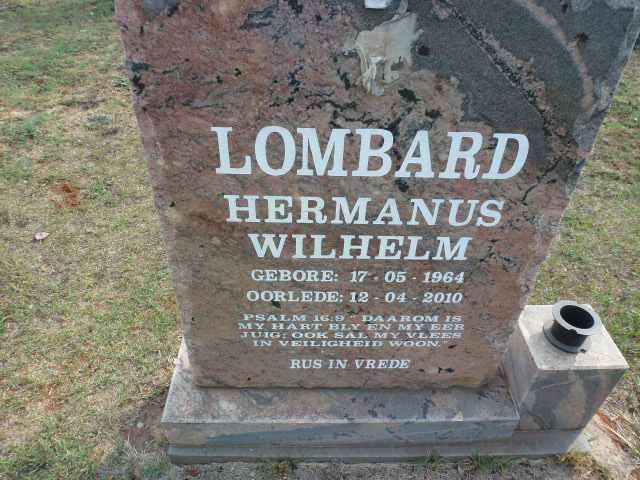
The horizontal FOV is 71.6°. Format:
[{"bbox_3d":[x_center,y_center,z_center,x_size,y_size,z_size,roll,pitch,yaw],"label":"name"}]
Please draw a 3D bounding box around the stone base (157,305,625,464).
[{"bbox_3d":[0.142,0.315,1.073,0.990,0.281,0.302,0,39,0],"label":"stone base"}]

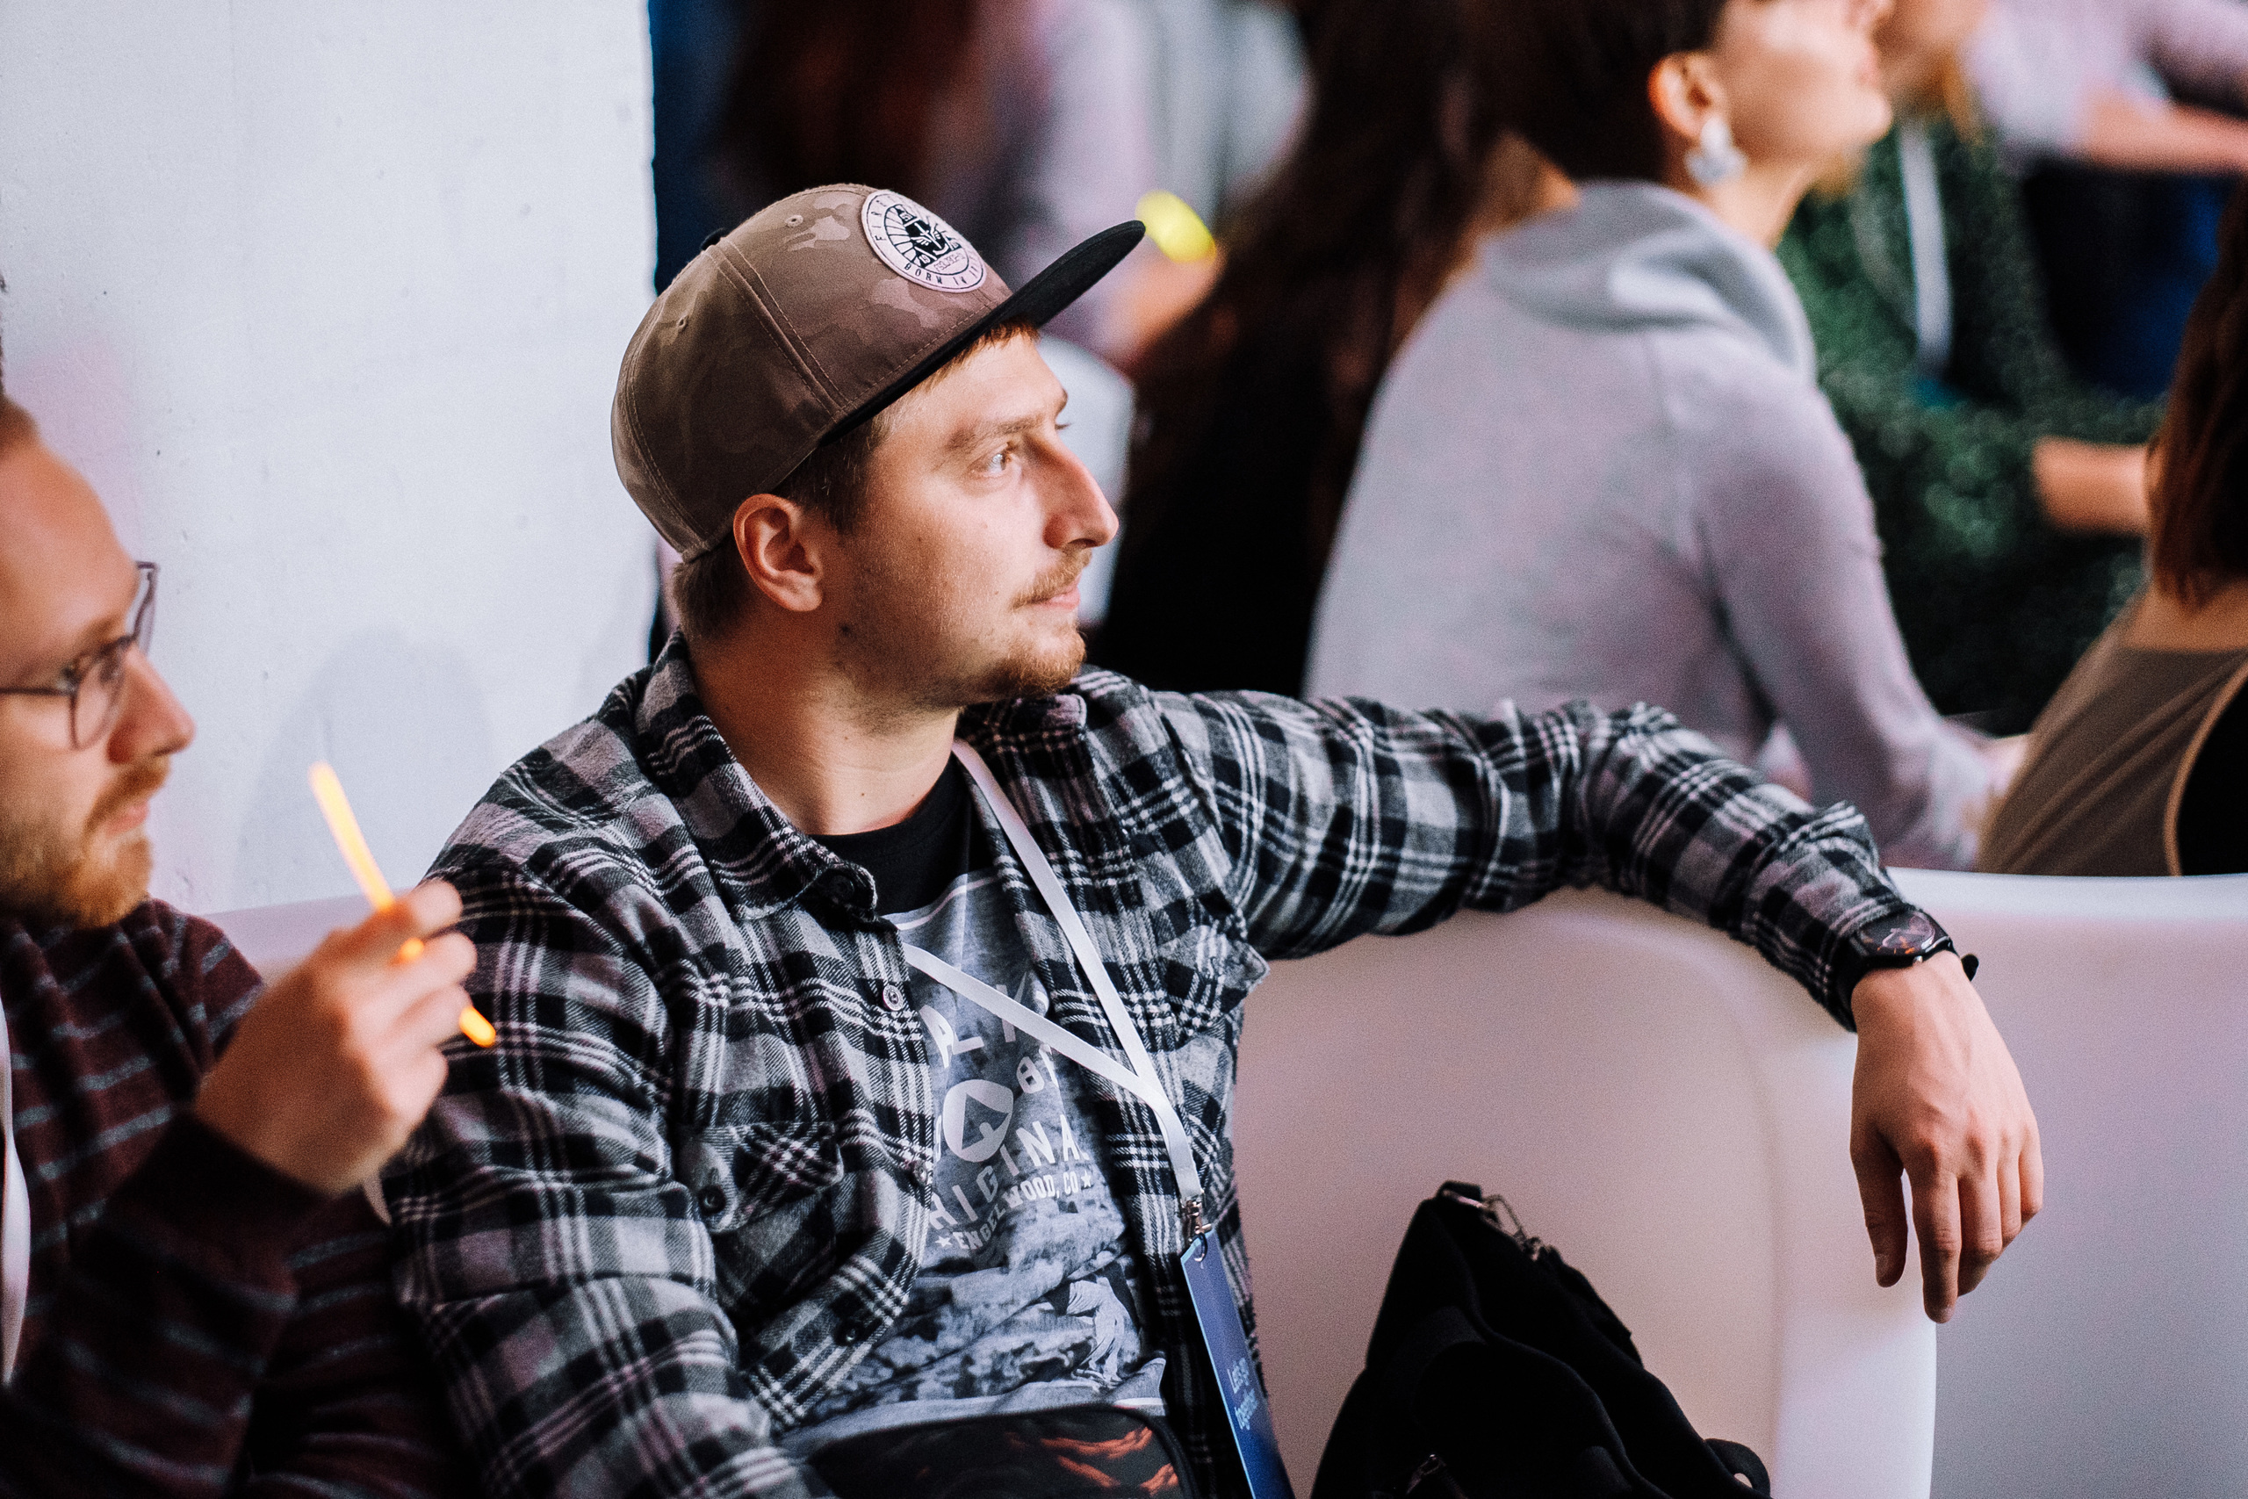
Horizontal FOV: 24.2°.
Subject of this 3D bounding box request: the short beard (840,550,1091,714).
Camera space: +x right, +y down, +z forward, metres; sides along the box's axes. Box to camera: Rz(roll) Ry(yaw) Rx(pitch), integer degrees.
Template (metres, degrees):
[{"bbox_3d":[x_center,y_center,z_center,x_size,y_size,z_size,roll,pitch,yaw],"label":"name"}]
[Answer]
[{"bbox_3d":[-0.064,-0.059,2.570,0.100,0.087,0.128,-6,3,23],"label":"short beard"}]

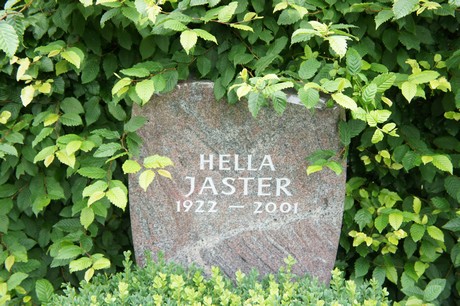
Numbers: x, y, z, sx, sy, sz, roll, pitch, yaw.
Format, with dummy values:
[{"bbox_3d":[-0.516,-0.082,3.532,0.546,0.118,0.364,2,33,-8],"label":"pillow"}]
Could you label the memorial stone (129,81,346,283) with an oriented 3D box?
[{"bbox_3d":[0.025,0.102,2.009,0.576,0.608,0.140,1,14,4],"label":"memorial stone"}]

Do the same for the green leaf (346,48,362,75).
[{"bbox_3d":[0.274,-0.201,1.600,0.035,0.059,0.015,-3,-15,4],"label":"green leaf"}]

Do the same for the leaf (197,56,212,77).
[{"bbox_3d":[-0.062,-0.209,1.770,0.036,0.049,0.014,0,-10,0],"label":"leaf"}]

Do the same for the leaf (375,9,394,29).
[{"bbox_3d":[0.353,-0.303,1.660,0.033,0.058,0.018,40,-12,17],"label":"leaf"}]

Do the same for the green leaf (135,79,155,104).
[{"bbox_3d":[-0.226,-0.162,1.920,0.050,0.074,0.018,14,-17,5],"label":"green leaf"}]

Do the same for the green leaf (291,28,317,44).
[{"bbox_3d":[0.192,-0.304,1.900,0.075,0.022,0.040,-26,50,-17],"label":"green leaf"}]

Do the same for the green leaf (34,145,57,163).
[{"bbox_3d":[-0.485,0.001,1.911,0.055,0.045,0.028,0,14,0],"label":"green leaf"}]

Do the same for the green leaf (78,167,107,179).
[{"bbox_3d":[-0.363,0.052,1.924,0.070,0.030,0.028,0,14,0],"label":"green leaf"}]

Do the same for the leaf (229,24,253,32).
[{"bbox_3d":[0.029,-0.311,1.830,0.063,0.015,0.033,17,25,0],"label":"leaf"}]

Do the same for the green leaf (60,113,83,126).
[{"bbox_3d":[-0.372,-0.079,1.710,0.052,0.038,0.017,5,-25,-3],"label":"green leaf"}]

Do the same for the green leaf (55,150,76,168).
[{"bbox_3d":[-0.382,0.015,1.700,0.040,0.018,0.060,-40,74,-20],"label":"green leaf"}]

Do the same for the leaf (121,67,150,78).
[{"bbox_3d":[-0.251,-0.213,1.930,0.083,0.016,0.043,4,34,-9],"label":"leaf"}]

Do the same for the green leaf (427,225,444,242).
[{"bbox_3d":[0.564,0.221,1.997,0.047,0.047,0.028,0,14,0],"label":"green leaf"}]

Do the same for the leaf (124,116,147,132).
[{"bbox_3d":[-0.241,-0.073,1.870,0.062,0.038,0.014,-30,-30,6],"label":"leaf"}]

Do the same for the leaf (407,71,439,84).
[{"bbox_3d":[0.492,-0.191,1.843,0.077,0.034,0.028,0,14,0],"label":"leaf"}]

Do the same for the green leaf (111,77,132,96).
[{"bbox_3d":[-0.273,-0.166,1.830,0.067,0.017,0.035,-40,46,-11],"label":"green leaf"}]

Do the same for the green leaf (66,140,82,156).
[{"bbox_3d":[-0.360,-0.010,1.690,0.049,0.016,0.029,-39,74,-20],"label":"green leaf"}]

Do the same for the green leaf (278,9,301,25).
[{"bbox_3d":[0.136,-0.311,1.660,0.053,0.040,0.018,-12,-24,-6],"label":"green leaf"}]

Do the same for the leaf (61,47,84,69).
[{"bbox_3d":[-0.433,-0.262,2.000,0.072,0.024,0.045,40,58,17],"label":"leaf"}]

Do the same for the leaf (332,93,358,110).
[{"bbox_3d":[0.301,-0.134,1.900,0.081,0.018,0.039,31,48,14],"label":"leaf"}]

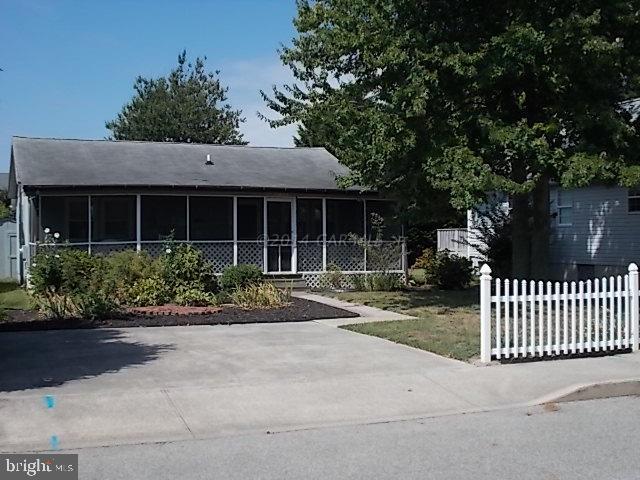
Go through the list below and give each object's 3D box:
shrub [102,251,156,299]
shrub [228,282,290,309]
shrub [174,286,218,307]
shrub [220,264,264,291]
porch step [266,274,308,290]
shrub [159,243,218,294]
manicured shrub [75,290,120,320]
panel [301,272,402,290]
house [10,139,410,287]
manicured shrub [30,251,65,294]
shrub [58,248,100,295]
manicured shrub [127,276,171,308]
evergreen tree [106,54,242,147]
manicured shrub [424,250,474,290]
[{"bbox_3d":[-4.215,0.761,18.000,1.195,1.058,1.100,0,0,-18],"label":"shrub"},{"bbox_3d":[-1.302,1.165,17.800,1.280,0.500,1.100,0,0,-22],"label":"shrub"},{"bbox_3d":[-2.566,1.173,16.900,0.914,0.414,0.750,0,0,-18],"label":"shrub"},{"bbox_3d":[-2.020,1.010,21.200,1.120,0.720,1.080,0,0,0],"label":"shrub"},{"bbox_3d":[-0.948,1.155,22.358,1.200,0.370,0.560,0,0,-22],"label":"porch step"},{"bbox_3d":[-2.942,0.668,18.200,1.342,1.224,1.200,0,0,-18],"label":"shrub"},{"bbox_3d":[-4.066,1.174,14.800,0.800,0.511,0.750,0,0,-18],"label":"manicured shrub"},{"bbox_3d":[1.000,1.195,23.350,3.100,0.500,0.050,0,0,-18],"label":"panel"},{"bbox_3d":[-3.618,-0.785,25.315,11.000,4.290,7.700,0,0,-22],"label":"house"},{"bbox_3d":[-6.163,0.744,18.400,0.769,1.013,0.850,0,0,-18],"label":"manicured shrub"},{"bbox_3d":[-5.676,0.770,19.200,1.000,1.100,1.000,0,0,-22],"label":"shrub"},{"bbox_3d":[-3.563,1.066,17.000,0.878,0.607,0.800,0,0,-18],"label":"manicured shrub"},{"bbox_3d":[-6.527,-3.600,37.000,6.400,10.000,6.400,0,0,-22],"label":"evergreen tree"},{"bbox_3d":[3.598,0.835,22.600,1.350,1.080,1.250,0,0,0],"label":"manicured shrub"}]

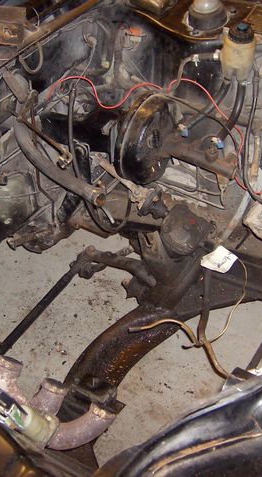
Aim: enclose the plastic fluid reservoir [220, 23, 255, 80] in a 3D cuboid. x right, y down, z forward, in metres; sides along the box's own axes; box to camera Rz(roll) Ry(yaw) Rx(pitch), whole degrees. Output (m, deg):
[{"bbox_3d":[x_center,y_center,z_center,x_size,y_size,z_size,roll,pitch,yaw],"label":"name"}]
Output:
[{"bbox_3d":[0.240,-0.418,1.480,0.076,0.120,0.078,0,45,0],"label":"plastic fluid reservoir"}]

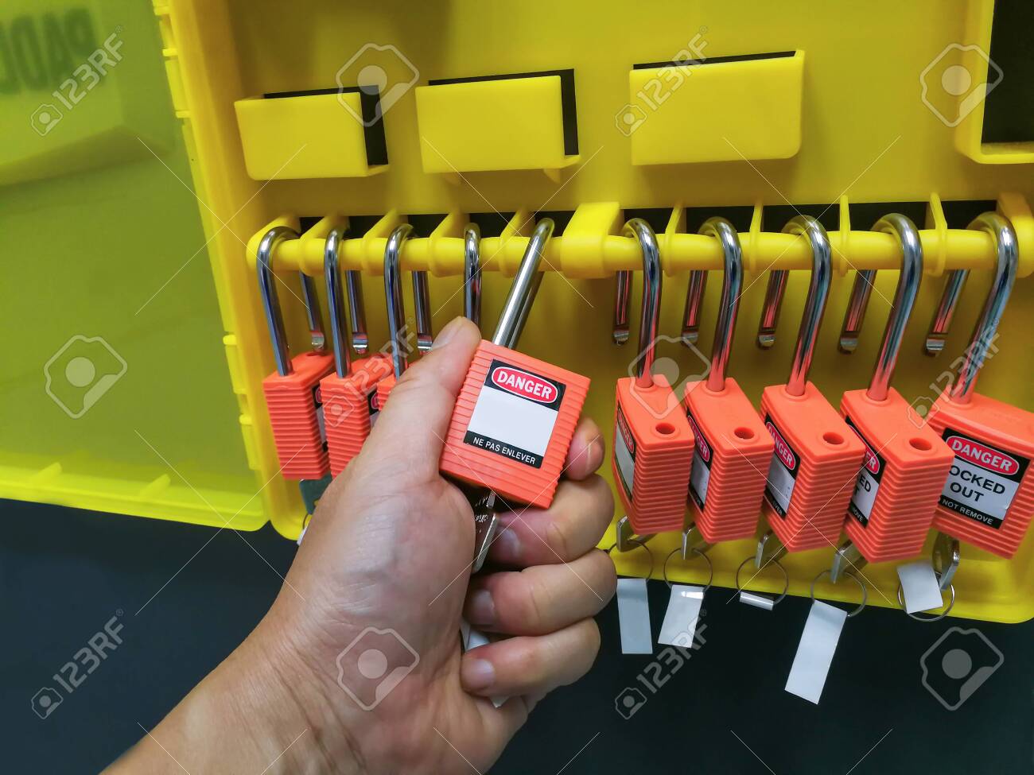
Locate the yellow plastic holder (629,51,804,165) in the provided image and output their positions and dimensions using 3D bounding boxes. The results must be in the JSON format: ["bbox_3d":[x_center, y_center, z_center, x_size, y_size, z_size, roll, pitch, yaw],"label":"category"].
[{"bbox_3d":[0.068,-0.096,0.280,0.058,0.032,0.015,3,22,19],"label":"yellow plastic holder"}]

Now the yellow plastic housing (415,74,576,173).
[{"bbox_3d":[-0.008,-0.099,0.306,0.058,0.032,0.015,3,22,19],"label":"yellow plastic housing"}]

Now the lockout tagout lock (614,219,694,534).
[{"bbox_3d":[0.048,-0.006,0.299,0.019,0.106,0.062,-6,38,-6],"label":"lockout tagout lock"}]

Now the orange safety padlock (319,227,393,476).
[{"bbox_3d":[-0.067,-0.016,0.342,0.019,0.106,0.038,4,24,13],"label":"orange safety padlock"}]

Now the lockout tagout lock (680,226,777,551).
[{"bbox_3d":[0.073,-0.005,0.290,0.019,0.106,0.062,-7,37,-7],"label":"lockout tagout lock"}]

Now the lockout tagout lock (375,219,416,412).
[{"bbox_3d":[-0.043,-0.015,0.334,0.019,0.106,0.038,5,25,13],"label":"lockout tagout lock"}]

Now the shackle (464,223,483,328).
[{"bbox_3d":[-0.017,-0.034,0.314,0.006,0.060,0.033,0,22,-3],"label":"shackle"}]

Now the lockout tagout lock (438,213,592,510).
[{"bbox_3d":[0.005,-0.011,0.287,0.038,0.106,0.039,20,-17,-6],"label":"lockout tagout lock"}]

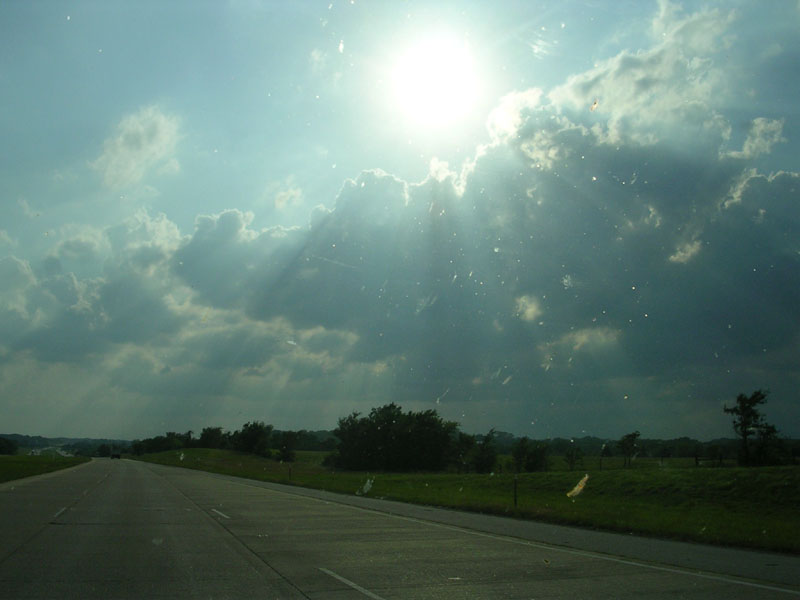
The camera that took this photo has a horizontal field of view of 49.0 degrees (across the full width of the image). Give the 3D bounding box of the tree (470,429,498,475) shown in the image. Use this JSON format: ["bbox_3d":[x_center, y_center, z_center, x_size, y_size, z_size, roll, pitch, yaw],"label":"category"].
[{"bbox_3d":[8.467,15.181,88.000,2.810,4.630,2.670,0,-10,5],"label":"tree"}]

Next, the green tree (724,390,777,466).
[{"bbox_3d":[22.749,8.439,56.983,3.380,5.160,3.210,-3,-11,21],"label":"green tree"}]

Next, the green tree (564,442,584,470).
[{"bbox_3d":[15.015,13.544,76.000,1.900,2.440,1.810,-1,-10,11],"label":"green tree"}]

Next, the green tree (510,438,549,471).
[{"bbox_3d":[11.797,14.074,80.000,3.460,3.300,3.290,-1,-10,8],"label":"green tree"}]

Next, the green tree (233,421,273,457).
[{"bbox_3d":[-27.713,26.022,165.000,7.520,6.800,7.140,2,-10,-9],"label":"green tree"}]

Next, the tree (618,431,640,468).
[{"bbox_3d":[21.429,13.959,82.000,2.050,3.570,1.950,-2,-10,14],"label":"tree"}]

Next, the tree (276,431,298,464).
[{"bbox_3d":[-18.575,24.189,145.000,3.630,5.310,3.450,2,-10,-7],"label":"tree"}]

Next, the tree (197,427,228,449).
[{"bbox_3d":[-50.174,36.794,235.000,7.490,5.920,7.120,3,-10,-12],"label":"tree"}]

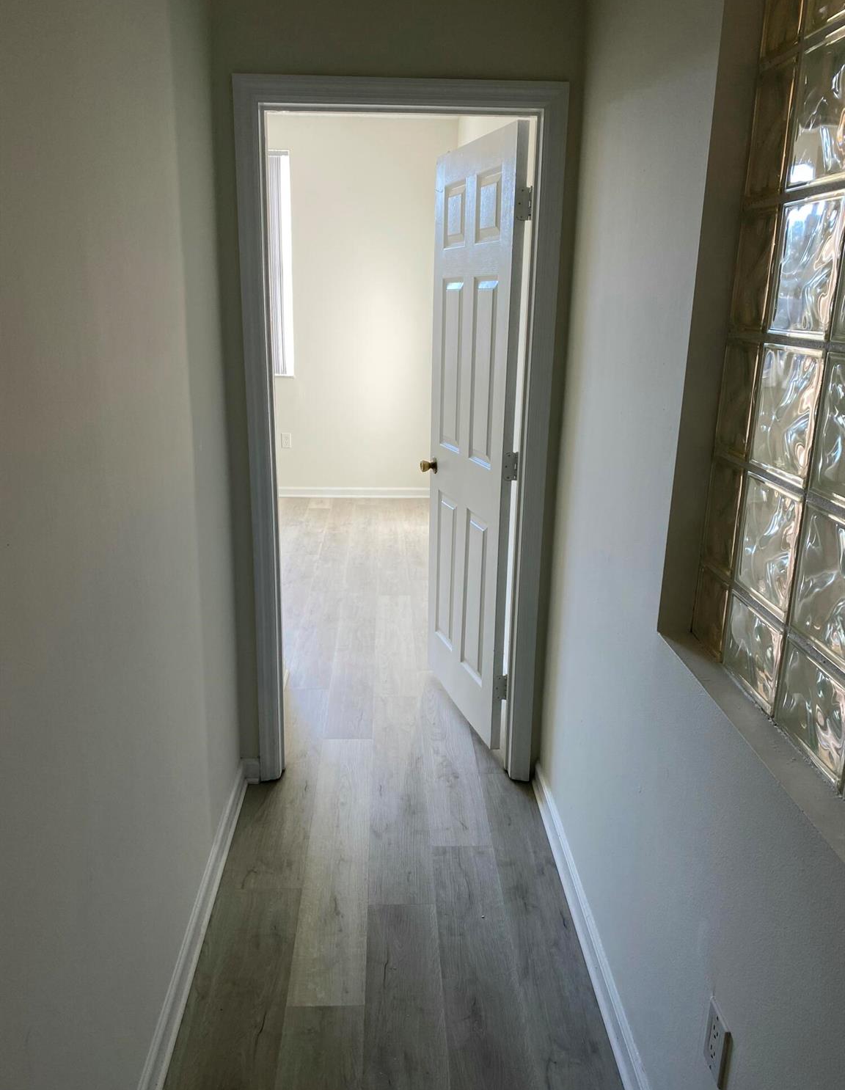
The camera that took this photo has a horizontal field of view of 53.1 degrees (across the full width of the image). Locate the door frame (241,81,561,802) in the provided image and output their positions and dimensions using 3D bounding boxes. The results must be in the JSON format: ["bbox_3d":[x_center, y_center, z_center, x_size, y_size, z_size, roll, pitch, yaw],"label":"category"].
[{"bbox_3d":[-0.075,-0.252,2.653,0.915,2.145,0.140,0,16,-2],"label":"door frame"}]

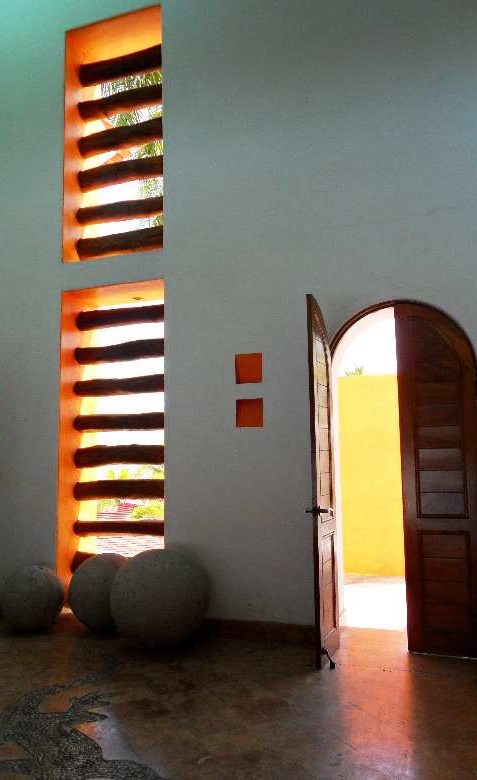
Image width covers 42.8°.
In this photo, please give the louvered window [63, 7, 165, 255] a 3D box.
[{"bbox_3d":[-1.061,-2.245,5.559,0.989,2.197,0.360,-3,-6,18],"label":"louvered window"}]

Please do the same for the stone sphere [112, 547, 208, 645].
[{"bbox_3d":[-0.574,1.524,4.479,0.718,0.718,0.718,-1,-5,0],"label":"stone sphere"}]

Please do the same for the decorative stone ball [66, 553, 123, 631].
[{"bbox_3d":[-1.051,1.628,4.924,0.607,0.607,0.607,-1,-5,0],"label":"decorative stone ball"}]

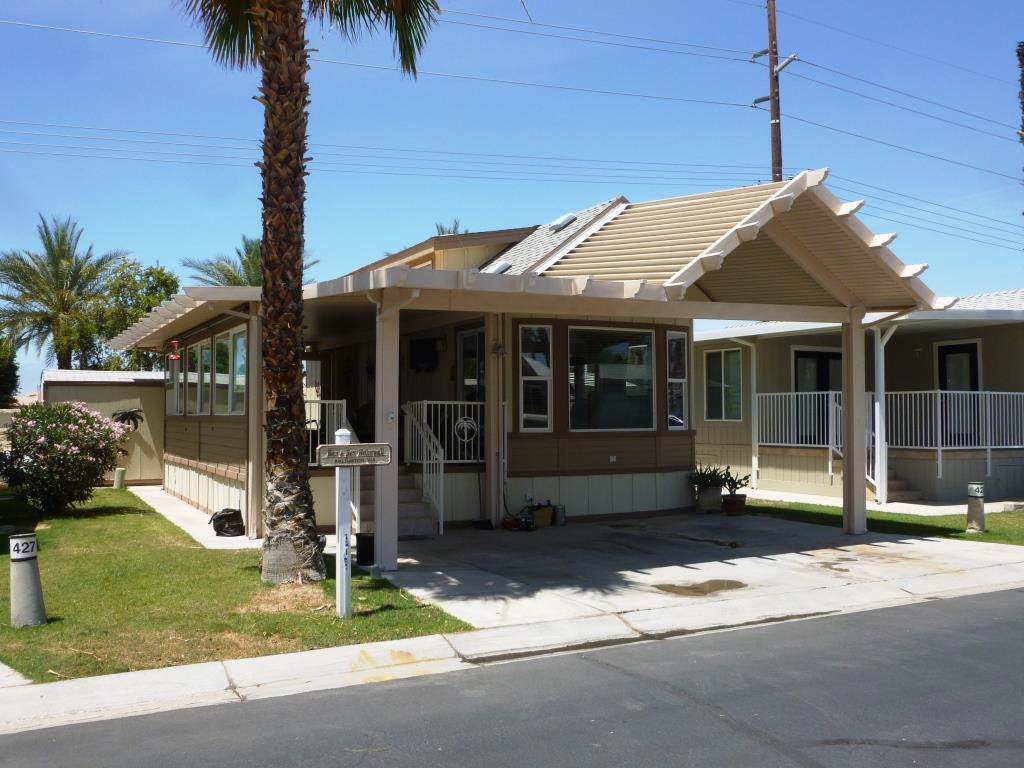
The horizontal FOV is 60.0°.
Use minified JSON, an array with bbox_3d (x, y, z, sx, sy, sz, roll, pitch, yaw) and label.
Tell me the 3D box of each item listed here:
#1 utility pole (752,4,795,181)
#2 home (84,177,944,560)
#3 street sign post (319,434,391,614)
[{"bbox_3d":[9.609,-5.823,32.000,0.400,17.000,1.500,0,-2,-28],"label":"utility pole"},{"bbox_3d":[-1.298,-0.310,15.188,8.700,4.800,13.200,0,-2,-28],"label":"home"},{"bbox_3d":[-1.254,1.099,7.028,0.620,1.470,0.120,0,-2,-28],"label":"street sign post"}]

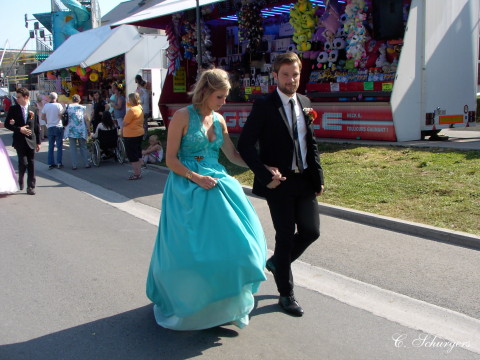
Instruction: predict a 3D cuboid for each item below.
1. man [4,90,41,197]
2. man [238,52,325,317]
[{"bbox_3d":[-3.660,-0.670,9.295,0.580,1.760,0.450,-4,9,-25],"label":"man"},{"bbox_3d":[0.280,0.023,4.020,0.580,1.810,0.660,-4,9,-27],"label":"man"}]

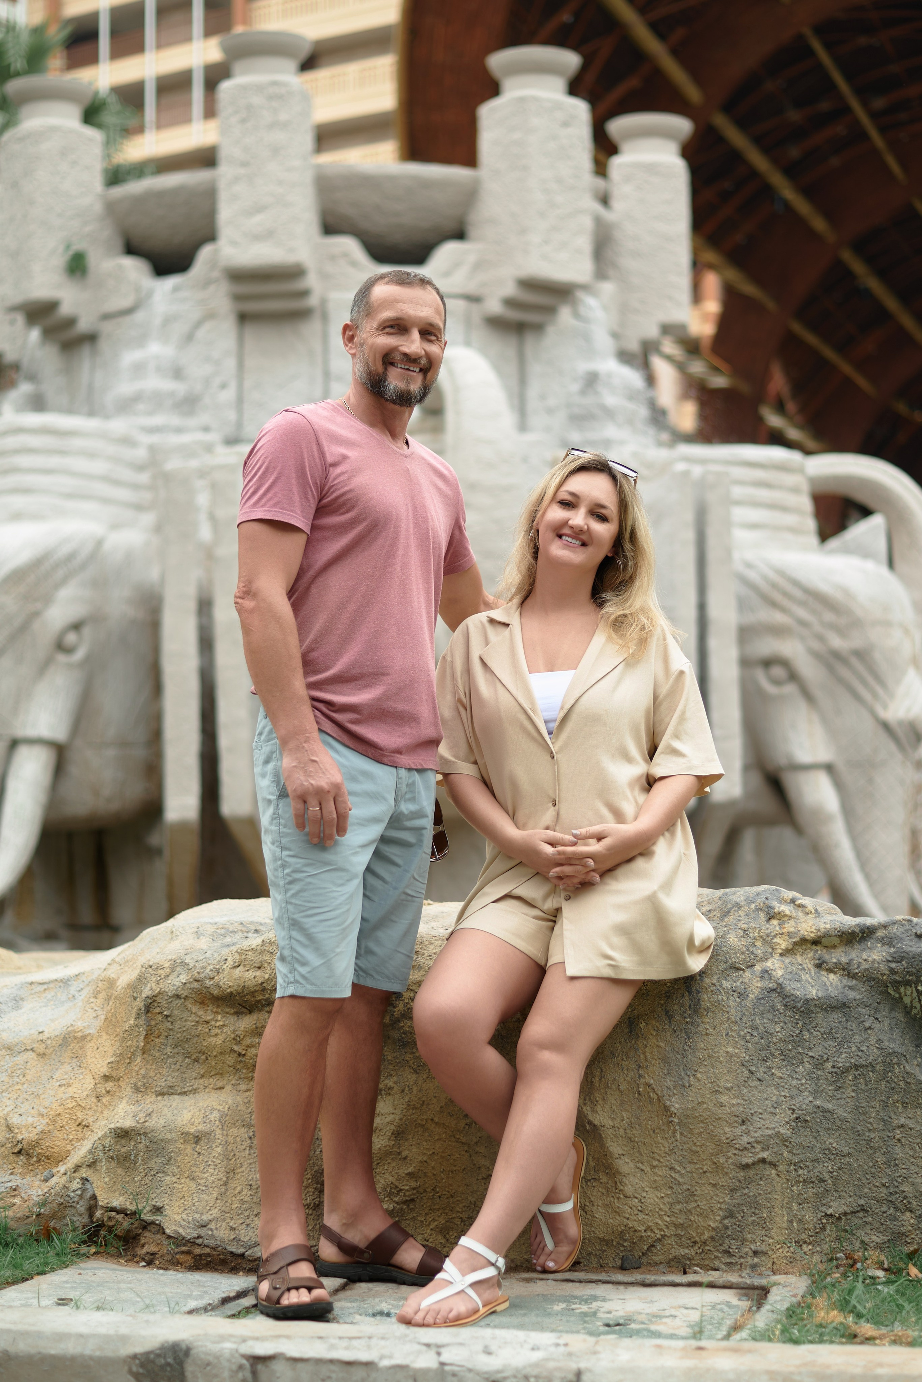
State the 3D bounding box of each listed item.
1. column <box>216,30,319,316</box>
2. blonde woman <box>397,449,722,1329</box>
[{"bbox_3d":[-1.085,-2.870,10.800,0.530,1.540,0.530,0,1,8],"label":"column"},{"bbox_3d":[0.205,0.325,3.460,0.550,1.530,0.520,0,1,14],"label":"blonde woman"}]

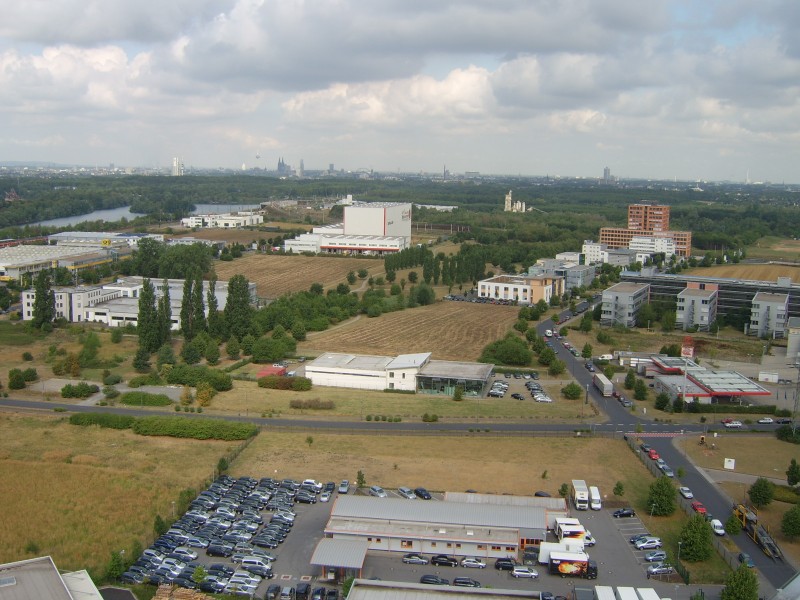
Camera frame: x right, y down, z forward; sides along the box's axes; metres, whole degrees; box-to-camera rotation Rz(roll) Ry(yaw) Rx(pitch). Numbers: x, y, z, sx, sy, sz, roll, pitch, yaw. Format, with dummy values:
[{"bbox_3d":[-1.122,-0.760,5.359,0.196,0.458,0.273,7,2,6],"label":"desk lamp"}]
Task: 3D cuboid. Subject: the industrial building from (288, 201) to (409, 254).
[{"bbox_3d":[-34.664,-61.928,606.126,82.000,32.500,138.000,3,10,9],"label":"industrial building"}]

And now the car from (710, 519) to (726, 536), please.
[{"bbox_3d":[61.853,44.269,139.256,1.750,1.800,4.200,1,10,-1],"label":"car"}]

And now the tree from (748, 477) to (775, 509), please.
[{"bbox_3d":[75.118,40.211,149.099,4.770,6.831,4.770,1,10,0],"label":"tree"}]

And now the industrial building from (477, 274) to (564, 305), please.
[{"bbox_3d":[66.244,-7.509,396.520,37.719,12.000,31.344,6,12,27],"label":"industrial building"}]

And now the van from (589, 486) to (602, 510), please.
[{"bbox_3d":[40.627,41.481,149.193,1.970,2.350,5.800,2,10,6],"label":"van"}]

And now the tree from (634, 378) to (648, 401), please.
[{"bbox_3d":[71.531,26.662,212.694,4.000,6.700,4.000,1,10,0],"label":"tree"}]

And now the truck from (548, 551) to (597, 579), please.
[{"bbox_3d":[29.757,45.641,123.411,8.200,3.400,2.500,2,10,4],"label":"truck"}]

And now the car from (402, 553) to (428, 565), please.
[{"bbox_3d":[2.801,45.398,126.051,4.500,1.420,1.780,2,10,5],"label":"car"}]

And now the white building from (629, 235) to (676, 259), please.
[{"bbox_3d":[198.710,-39.190,560.733,34.000,17.500,16.000,4,11,17],"label":"white building"}]

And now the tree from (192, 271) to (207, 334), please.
[{"bbox_3d":[-78.914,1.513,282.317,5.320,28.070,5.320,1,10,0],"label":"tree"}]

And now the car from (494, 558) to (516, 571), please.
[{"bbox_3d":[18.903,46.063,124.790,4.450,1.620,1.820,2,10,5],"label":"car"}]

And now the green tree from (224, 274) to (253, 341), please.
[{"bbox_3d":[-61.090,3.400,270.187,9.600,26.200,9.200,1,10,0],"label":"green tree"}]

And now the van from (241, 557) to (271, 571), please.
[{"bbox_3d":[-23.016,42.592,115.494,4.850,1.950,1.900,3,10,6],"label":"van"}]

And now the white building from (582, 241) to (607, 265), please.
[{"bbox_3d":[145.599,-34.732,535.329,16.000,15.500,16.000,5,11,18],"label":"white building"}]

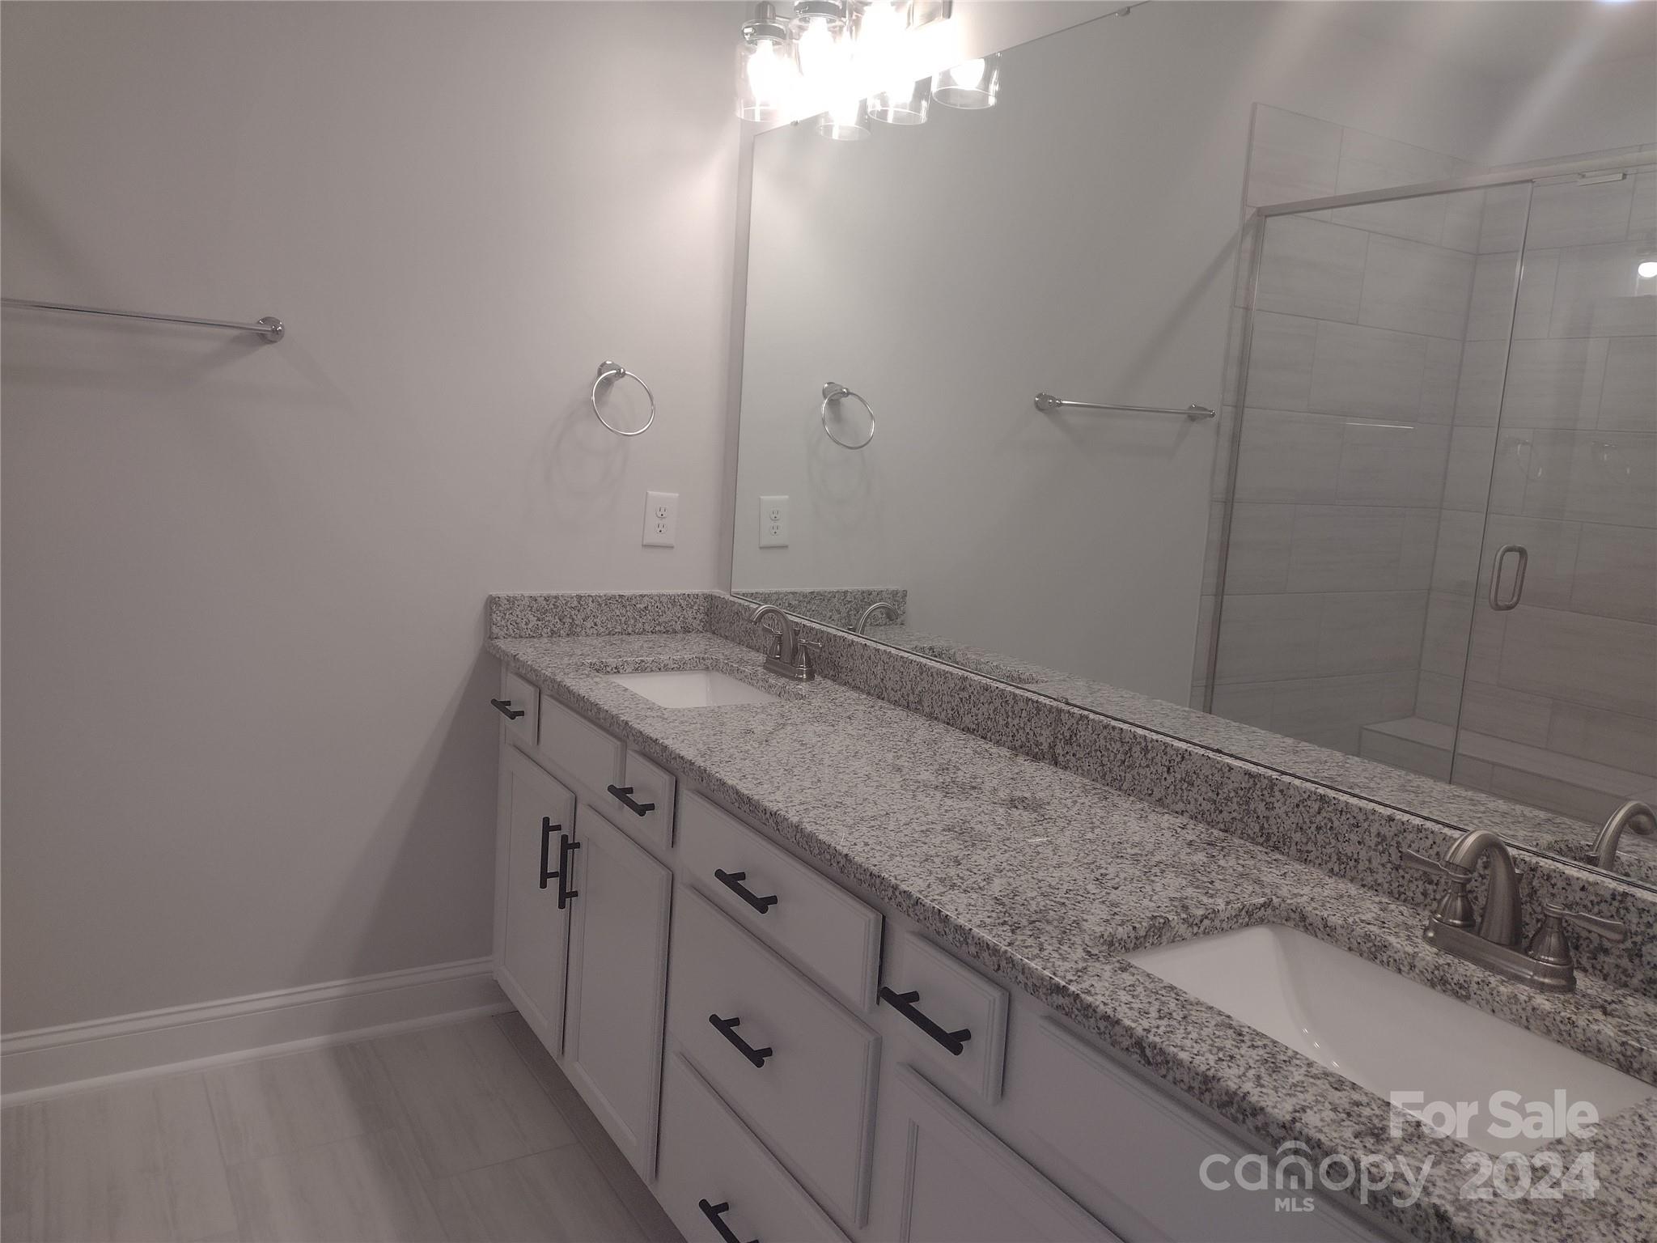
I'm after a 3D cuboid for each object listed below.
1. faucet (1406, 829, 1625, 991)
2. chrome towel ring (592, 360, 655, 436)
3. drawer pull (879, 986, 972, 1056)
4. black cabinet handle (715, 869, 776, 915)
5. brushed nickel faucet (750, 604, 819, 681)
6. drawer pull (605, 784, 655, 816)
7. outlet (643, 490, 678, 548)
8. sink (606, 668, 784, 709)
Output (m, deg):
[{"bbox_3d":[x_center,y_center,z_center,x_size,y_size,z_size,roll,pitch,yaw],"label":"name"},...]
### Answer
[{"bbox_3d":[0.680,0.286,1.345,0.150,0.152,0.246,-1,10,-31],"label":"faucet"},{"bbox_3d":[-0.471,-0.501,2.901,0.150,0.163,0.122,-1,10,-31],"label":"chrome towel ring"},{"bbox_3d":[0.113,0.441,1.436,0.036,0.012,0.142,-1,10,-31],"label":"drawer pull"},{"bbox_3d":[-0.110,0.375,1.805,0.036,0.012,0.142,-1,10,-31],"label":"black cabinet handle"},{"bbox_3d":[-0.108,0.039,2.661,0.143,0.150,0.248,-1,10,-31],"label":"brushed nickel faucet"},{"bbox_3d":[-0.327,0.298,2.162,0.036,0.012,0.142,-1,10,-31],"label":"drawer pull"},{"bbox_3d":[-0.397,-0.239,3.062,0.081,0.127,0.008,-1,10,-31],"label":"outlet"},{"bbox_3d":[-0.276,0.214,2.582,0.305,0.155,0.450,-1,10,-31],"label":"sink"}]

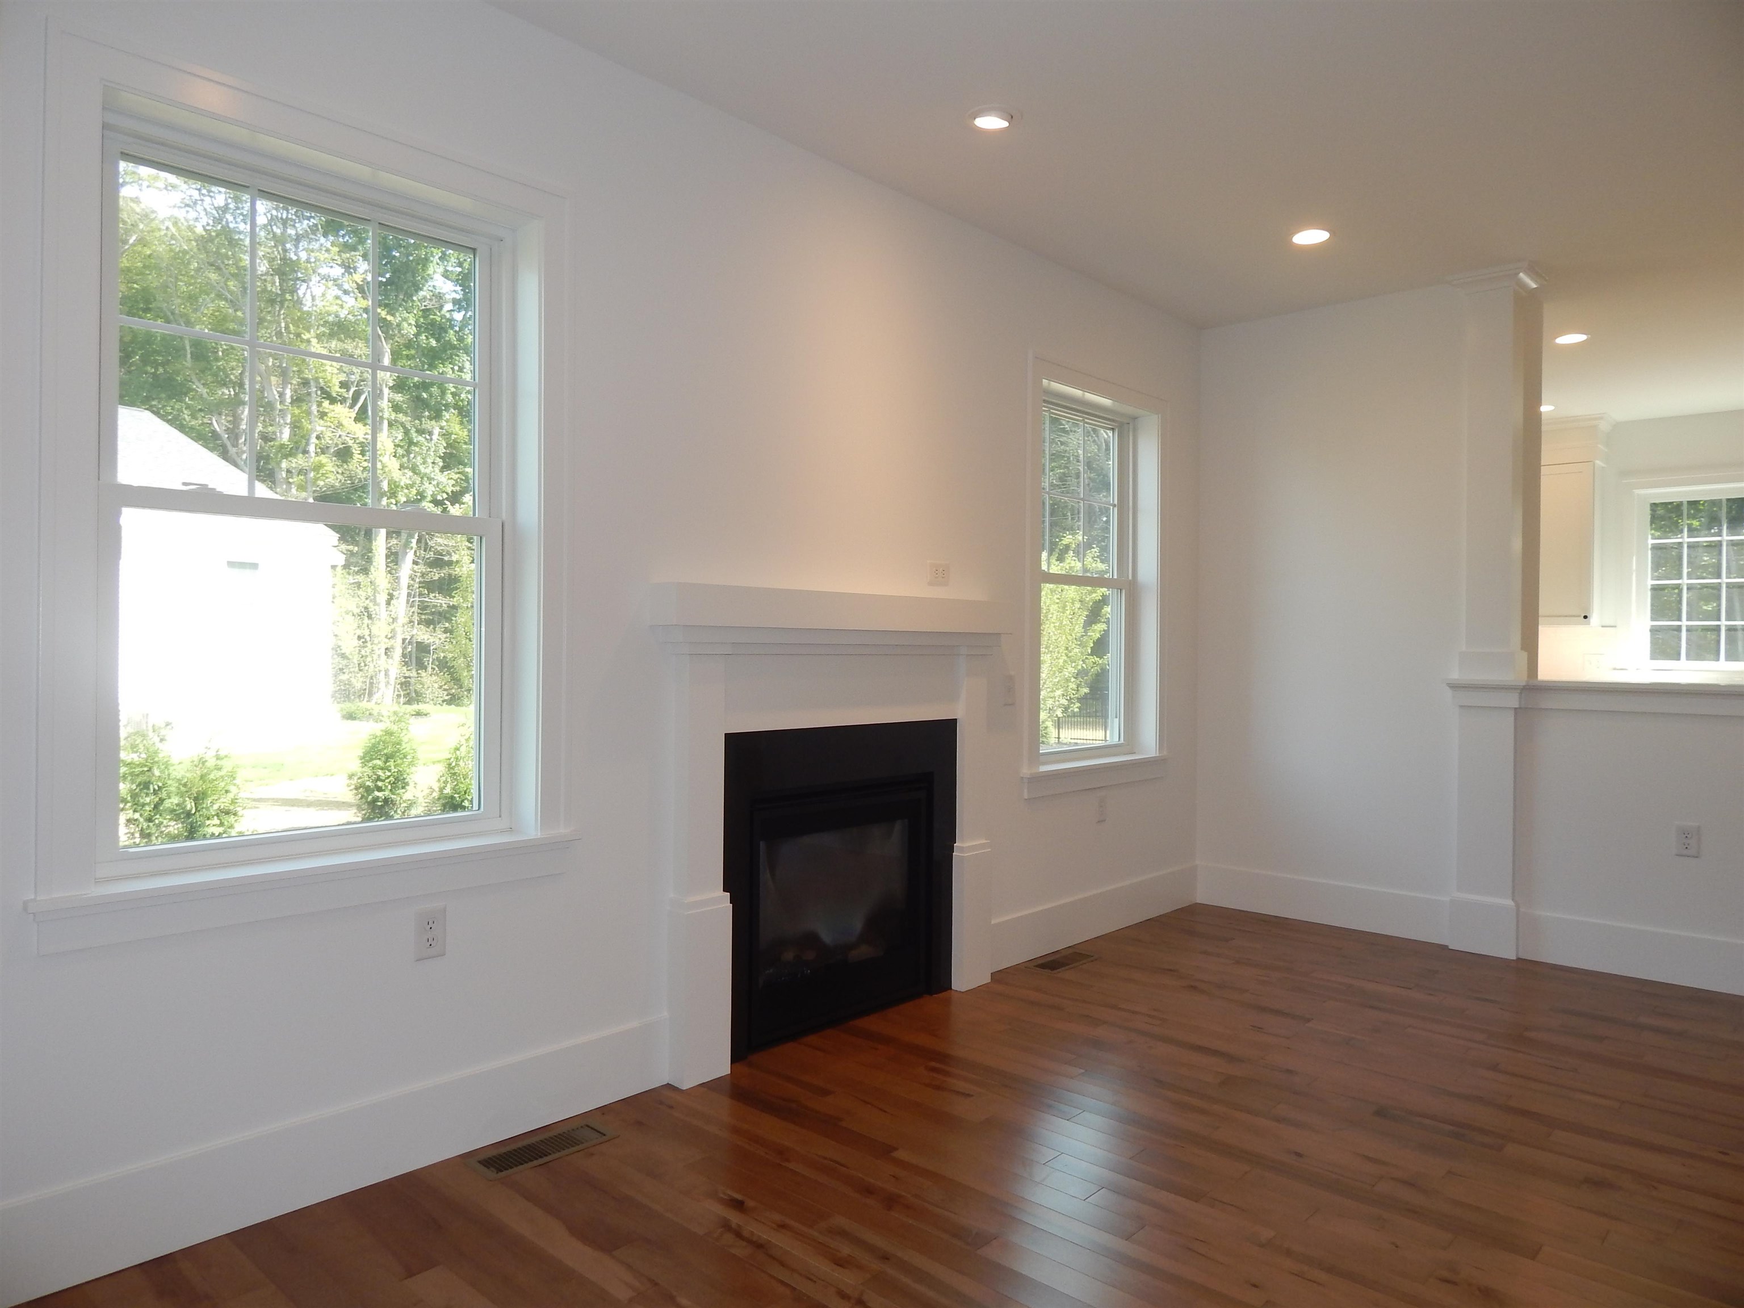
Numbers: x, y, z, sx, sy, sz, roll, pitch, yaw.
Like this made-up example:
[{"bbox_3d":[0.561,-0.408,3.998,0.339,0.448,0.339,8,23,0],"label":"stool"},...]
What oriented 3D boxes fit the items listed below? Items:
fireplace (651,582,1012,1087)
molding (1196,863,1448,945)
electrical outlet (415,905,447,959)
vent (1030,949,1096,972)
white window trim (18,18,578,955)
[{"bbox_3d":[-0.049,0.490,3.590,0.122,1.343,1.494,1,0,42],"label":"fireplace"},{"bbox_3d":[1.942,1.079,5.056,1.114,0.191,0.020,1,0,42],"label":"molding"},{"bbox_3d":[-1.003,0.631,2.622,0.008,0.115,0.071,1,0,42],"label":"electrical outlet"},{"bbox_3d":[0.725,1.167,4.388,0.117,0.013,0.339,1,0,42],"label":"vent"},{"bbox_3d":[-1.130,-0.293,2.493,0.084,1.670,1.134,1,0,42],"label":"white window trim"}]

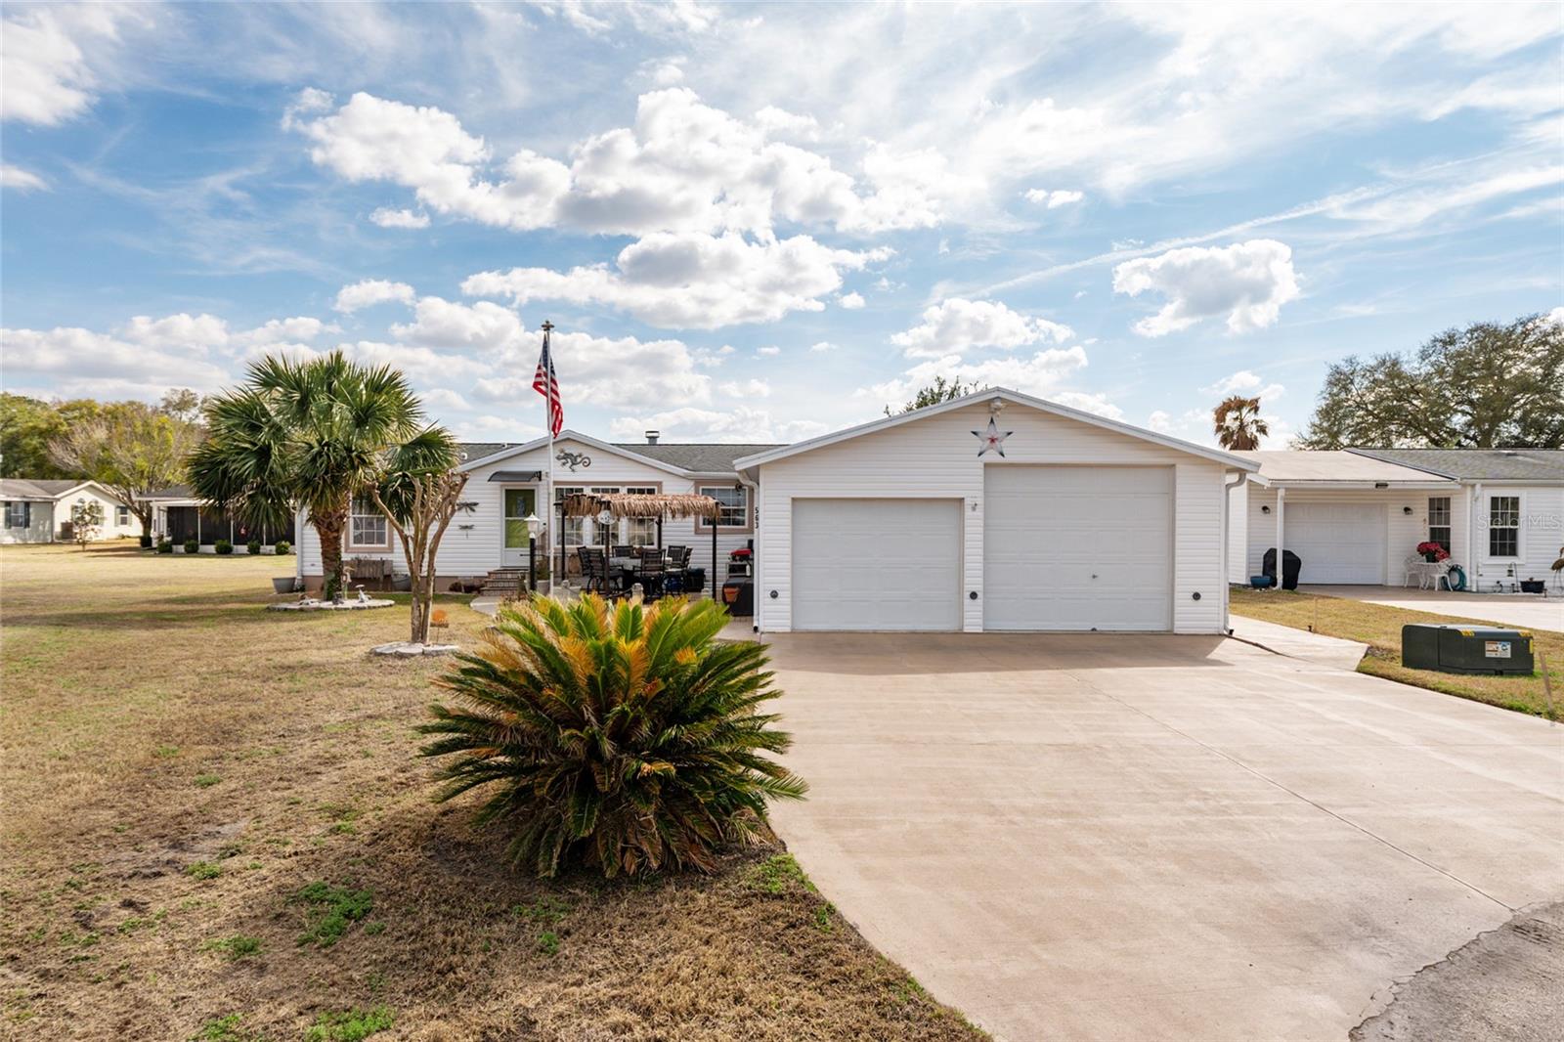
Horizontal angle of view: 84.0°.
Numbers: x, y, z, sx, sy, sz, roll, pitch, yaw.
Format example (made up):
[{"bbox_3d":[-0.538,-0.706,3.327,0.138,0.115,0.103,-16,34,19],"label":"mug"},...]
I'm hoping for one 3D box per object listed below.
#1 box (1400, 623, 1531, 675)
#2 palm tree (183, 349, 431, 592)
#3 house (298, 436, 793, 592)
[{"bbox_3d":[8.654,1.595,11.017,0.840,0.540,0.970,0,1,0],"label":"box"},{"bbox_3d":[-10.347,-1.013,19.191,5.500,5.550,5.000,0,1,0],"label":"palm tree"},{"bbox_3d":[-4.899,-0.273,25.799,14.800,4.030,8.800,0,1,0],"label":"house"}]

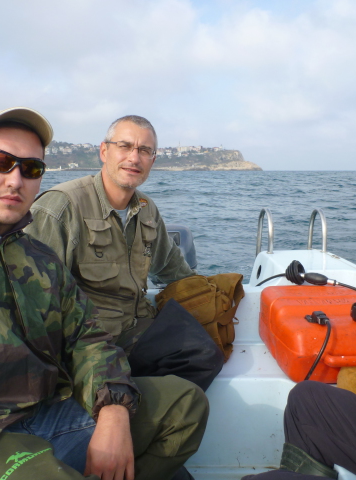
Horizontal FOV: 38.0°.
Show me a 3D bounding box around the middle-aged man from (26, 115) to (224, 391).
[{"bbox_3d":[-0.110,0.215,1.580,0.650,1.200,0.740,-7,10,-42],"label":"middle-aged man"}]

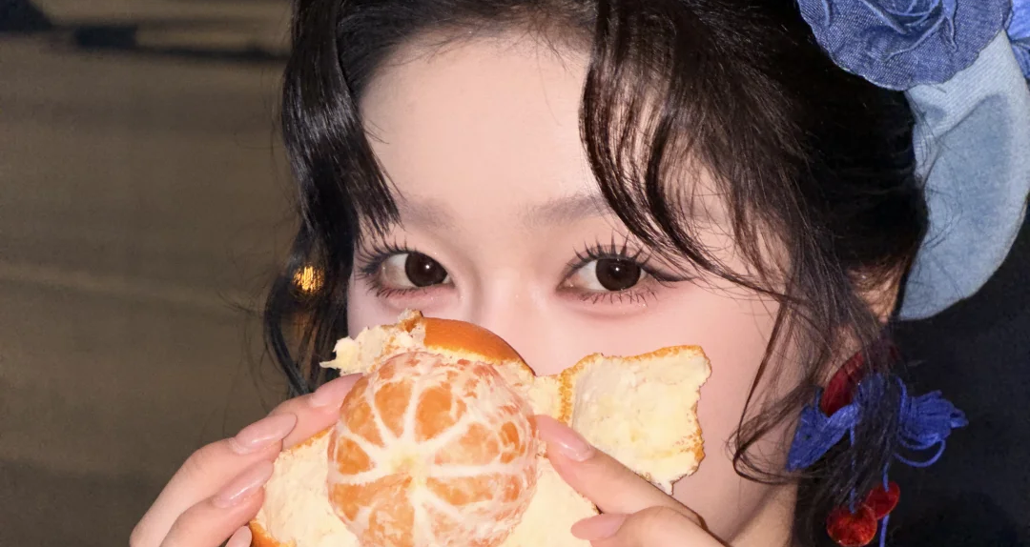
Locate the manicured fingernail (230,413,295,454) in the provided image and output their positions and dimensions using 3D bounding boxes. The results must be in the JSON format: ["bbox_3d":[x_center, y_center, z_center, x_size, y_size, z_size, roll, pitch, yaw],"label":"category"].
[{"bbox_3d":[-0.071,0.045,1.112,0.019,0.004,0.009,-29,52,-16],"label":"manicured fingernail"}]

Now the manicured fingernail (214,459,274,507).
[{"bbox_3d":[-0.076,0.059,1.112,0.020,0.004,0.009,-38,51,-16],"label":"manicured fingernail"}]

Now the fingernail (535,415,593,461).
[{"bbox_3d":[0.014,0.046,1.108,0.018,0.004,0.009,37,49,16],"label":"fingernail"}]

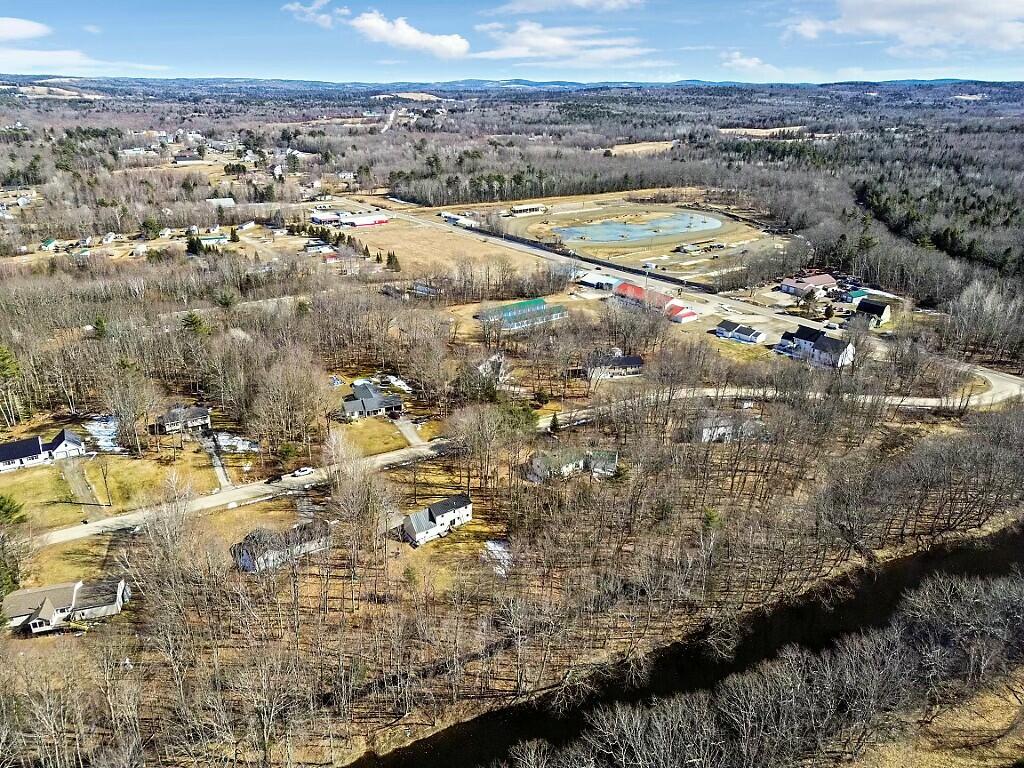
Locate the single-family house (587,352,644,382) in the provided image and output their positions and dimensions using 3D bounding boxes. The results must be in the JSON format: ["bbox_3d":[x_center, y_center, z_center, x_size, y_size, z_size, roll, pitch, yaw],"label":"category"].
[{"bbox_3d":[42.800,-6.940,291.130,20.500,6.800,9.500,-2,23,-6],"label":"single-family house"}]

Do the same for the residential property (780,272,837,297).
[{"bbox_3d":[173.000,-57.410,412.020,29.000,6.000,16.000,-13,26,-28],"label":"residential property"}]

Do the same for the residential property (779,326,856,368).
[{"bbox_3d":[134.800,-17.340,311.710,26.500,10.000,13.000,21,31,41],"label":"residential property"}]

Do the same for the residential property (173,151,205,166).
[{"bbox_3d":[-454.000,-317.430,1005.630,37.000,8.500,17.000,-6,24,-14],"label":"residential property"}]

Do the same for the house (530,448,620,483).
[{"bbox_3d":[19.000,23.840,219.460,24.500,5.700,10.000,-9,24,-20],"label":"house"}]

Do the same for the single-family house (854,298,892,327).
[{"bbox_3d":[183.000,-35.820,358.170,9.000,8.000,13.000,-14,27,-30],"label":"single-family house"}]

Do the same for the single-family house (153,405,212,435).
[{"bbox_3d":[-112.800,11.800,246.390,14.000,7.000,8.500,-8,24,-18],"label":"single-family house"}]

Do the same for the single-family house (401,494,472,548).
[{"bbox_3d":[-20.100,34.730,191.160,17.600,7.600,8.000,-16,28,-34],"label":"single-family house"}]

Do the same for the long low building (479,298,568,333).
[{"bbox_3d":[6.000,-37.310,366.230,39.000,4.500,26.000,-15,27,-31],"label":"long low building"}]

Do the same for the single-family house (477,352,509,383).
[{"bbox_3d":[-8.000,-7.260,290.990,10.000,7.500,11.000,-10,25,-23],"label":"single-family house"}]

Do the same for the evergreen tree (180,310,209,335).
[{"bbox_3d":[-149.000,-28.190,334.260,9.500,12.500,9.500,0,23,0],"label":"evergreen tree"}]

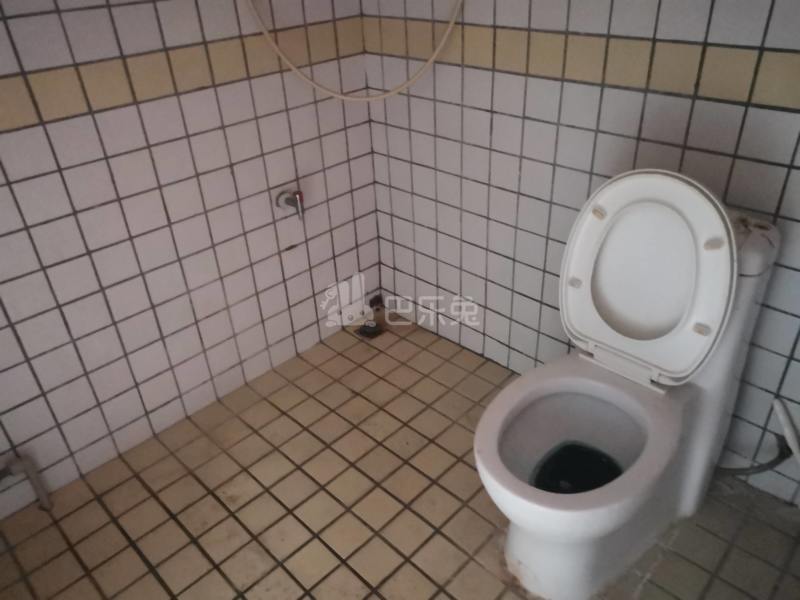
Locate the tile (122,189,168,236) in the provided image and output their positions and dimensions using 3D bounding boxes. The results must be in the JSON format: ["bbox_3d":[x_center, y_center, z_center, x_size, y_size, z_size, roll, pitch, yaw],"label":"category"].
[{"bbox_3d":[-0.659,-0.228,1.617,0.099,0.099,0.008,-30,40,-36],"label":"tile"}]

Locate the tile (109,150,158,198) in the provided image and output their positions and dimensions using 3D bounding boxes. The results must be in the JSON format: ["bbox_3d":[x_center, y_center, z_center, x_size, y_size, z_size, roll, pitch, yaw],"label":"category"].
[{"bbox_3d":[-0.652,-0.309,1.527,0.010,0.100,0.100,26,42,38],"label":"tile"}]

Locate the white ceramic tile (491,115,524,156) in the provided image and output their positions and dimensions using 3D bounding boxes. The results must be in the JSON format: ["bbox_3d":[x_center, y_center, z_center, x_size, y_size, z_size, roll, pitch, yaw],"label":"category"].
[{"bbox_3d":[0.294,-0.449,1.688,0.008,0.099,0.099,-30,40,-36],"label":"white ceramic tile"}]

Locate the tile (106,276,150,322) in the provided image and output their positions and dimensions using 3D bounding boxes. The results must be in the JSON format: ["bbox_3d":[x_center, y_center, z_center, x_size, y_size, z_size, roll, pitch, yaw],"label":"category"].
[{"bbox_3d":[-0.709,-0.006,1.630,0.010,0.100,0.100,26,42,38],"label":"tile"}]

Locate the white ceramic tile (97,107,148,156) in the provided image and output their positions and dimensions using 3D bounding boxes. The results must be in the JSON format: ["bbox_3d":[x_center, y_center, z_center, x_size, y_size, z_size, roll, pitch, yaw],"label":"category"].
[{"bbox_3d":[-0.658,-0.400,1.472,0.010,0.100,0.100,26,42,38],"label":"white ceramic tile"}]

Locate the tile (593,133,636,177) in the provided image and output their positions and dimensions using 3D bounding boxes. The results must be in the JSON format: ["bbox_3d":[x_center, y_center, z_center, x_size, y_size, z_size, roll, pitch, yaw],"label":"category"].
[{"bbox_3d":[0.507,-0.337,1.464,0.100,0.100,0.010,26,42,38],"label":"tile"}]

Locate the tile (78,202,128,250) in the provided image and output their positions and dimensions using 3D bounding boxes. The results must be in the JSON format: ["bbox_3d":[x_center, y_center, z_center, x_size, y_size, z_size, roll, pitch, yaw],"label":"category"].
[{"bbox_3d":[-0.721,-0.180,1.519,0.010,0.100,0.100,26,42,38],"label":"tile"}]

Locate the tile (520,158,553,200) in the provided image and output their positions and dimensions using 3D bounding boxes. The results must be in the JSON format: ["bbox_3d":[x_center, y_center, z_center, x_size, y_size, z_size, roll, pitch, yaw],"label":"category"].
[{"bbox_3d":[0.363,-0.318,1.645,0.100,0.100,0.010,26,42,38],"label":"tile"}]

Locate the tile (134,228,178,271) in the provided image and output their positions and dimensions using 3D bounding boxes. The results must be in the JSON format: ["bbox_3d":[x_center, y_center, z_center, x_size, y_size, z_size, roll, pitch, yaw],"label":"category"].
[{"bbox_3d":[-0.641,-0.133,1.638,0.010,0.100,0.100,26,42,38],"label":"tile"}]

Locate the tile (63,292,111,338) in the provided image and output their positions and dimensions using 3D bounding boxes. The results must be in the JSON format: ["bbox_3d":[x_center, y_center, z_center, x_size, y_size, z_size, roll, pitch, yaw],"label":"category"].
[{"bbox_3d":[-0.773,0.037,1.546,0.098,0.098,0.010,-29,40,-35],"label":"tile"}]

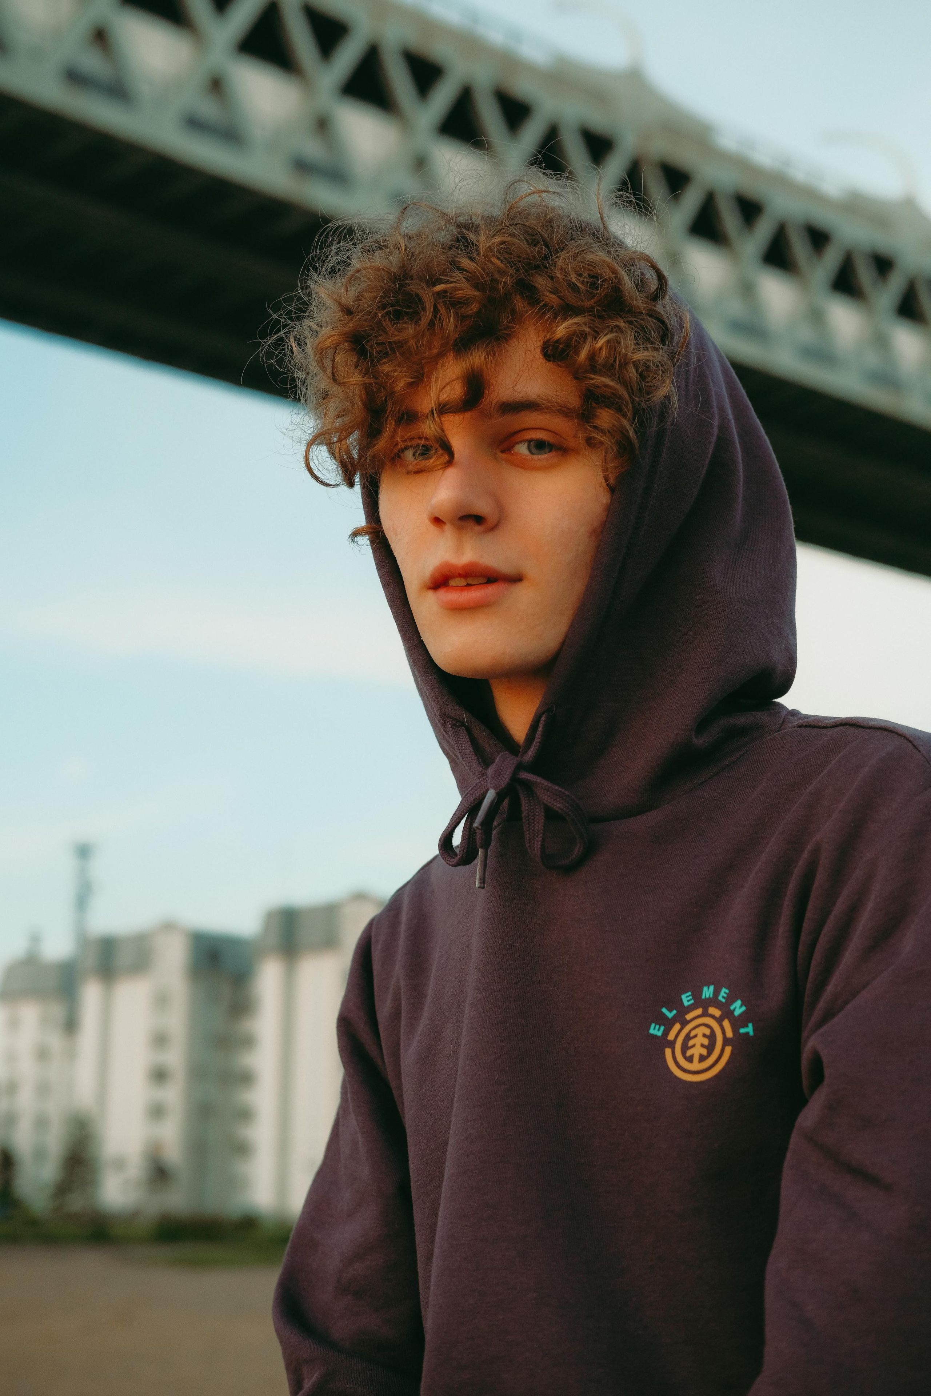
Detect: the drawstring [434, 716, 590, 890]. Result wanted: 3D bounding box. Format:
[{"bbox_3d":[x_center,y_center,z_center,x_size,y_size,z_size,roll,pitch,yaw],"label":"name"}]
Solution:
[{"bbox_3d":[0.024,0.051,1.010,0.070,0.084,0.040,-8,-16,31],"label":"drawstring"}]

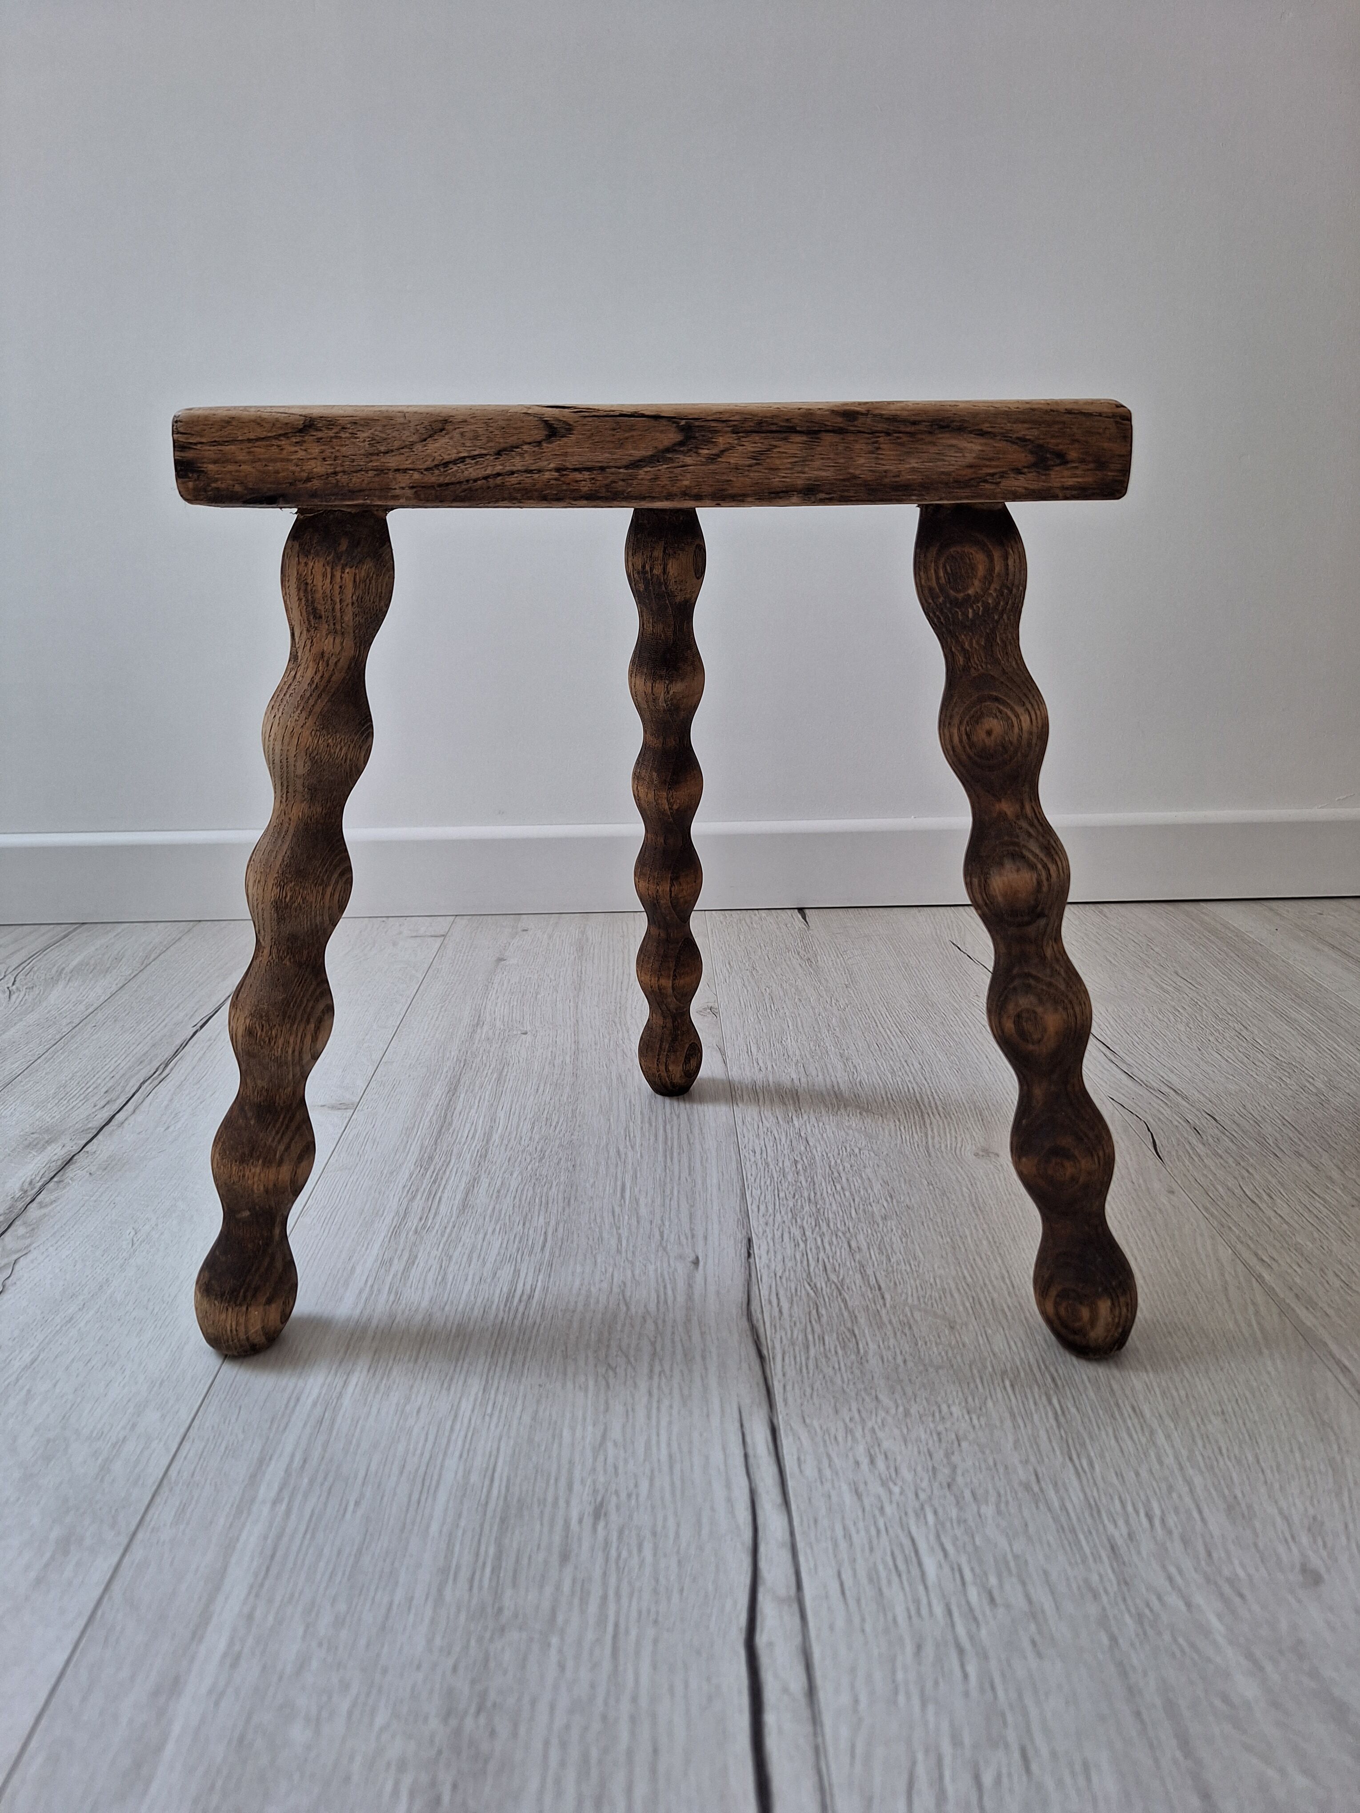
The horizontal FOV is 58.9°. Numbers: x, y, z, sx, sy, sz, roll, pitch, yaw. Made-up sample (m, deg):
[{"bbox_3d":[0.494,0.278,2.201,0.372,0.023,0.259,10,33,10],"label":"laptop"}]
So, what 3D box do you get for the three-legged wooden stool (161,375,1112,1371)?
[{"bbox_3d":[-0.004,-0.025,0.526,0.363,0.340,0.267,-1,18,0],"label":"three-legged wooden stool"}]

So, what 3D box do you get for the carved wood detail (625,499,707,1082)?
[{"bbox_3d":[-0.005,-0.040,0.599,0.037,0.296,0.038,0,21,0],"label":"carved wood detail"}]

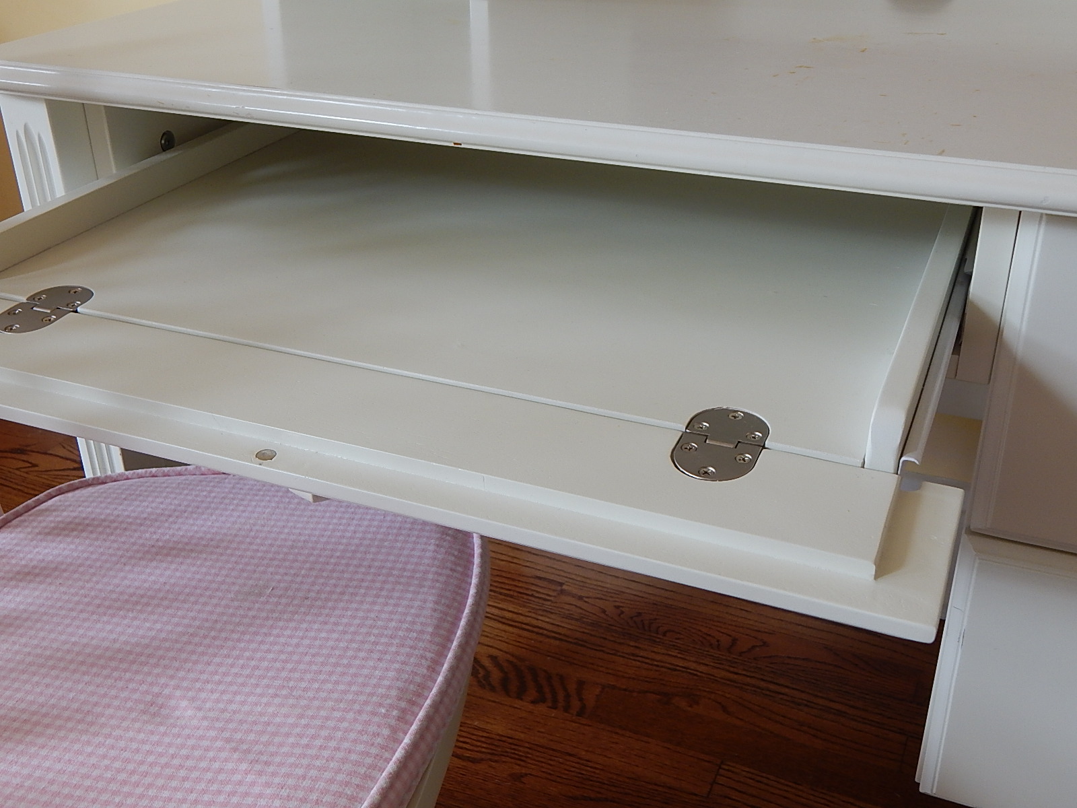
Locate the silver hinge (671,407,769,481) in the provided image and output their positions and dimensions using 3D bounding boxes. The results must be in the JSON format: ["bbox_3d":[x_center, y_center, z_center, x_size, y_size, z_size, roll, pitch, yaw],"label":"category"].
[{"bbox_3d":[0.088,0.021,0.570,0.040,0.005,0.071,11,31,21],"label":"silver hinge"}]

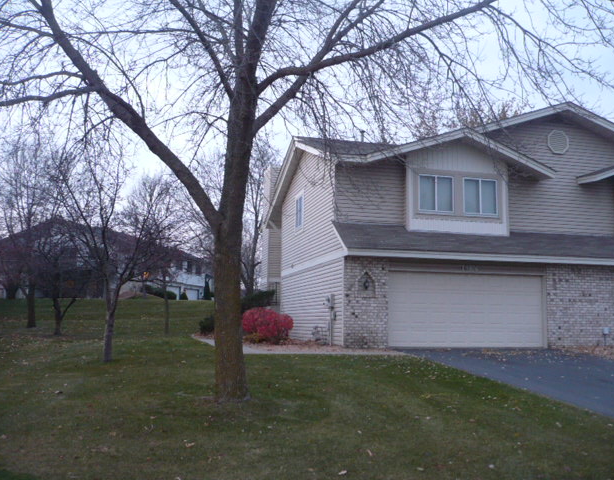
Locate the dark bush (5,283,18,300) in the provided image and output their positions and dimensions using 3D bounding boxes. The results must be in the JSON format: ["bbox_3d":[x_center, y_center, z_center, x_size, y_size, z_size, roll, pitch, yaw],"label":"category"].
[{"bbox_3d":[-21.462,3.739,47.000,0.781,1.295,0.781,1,-7,0],"label":"dark bush"}]

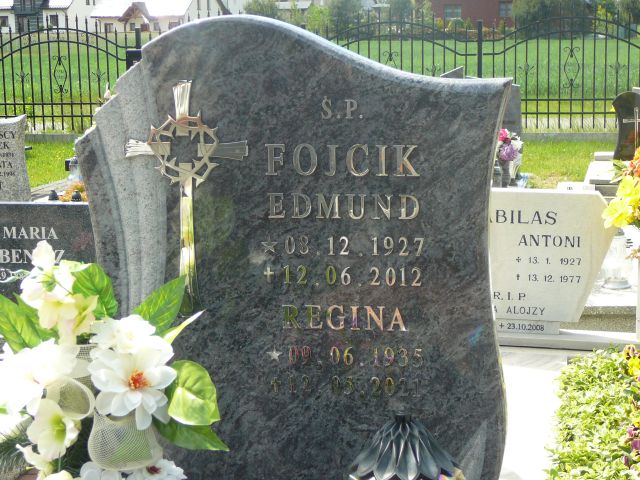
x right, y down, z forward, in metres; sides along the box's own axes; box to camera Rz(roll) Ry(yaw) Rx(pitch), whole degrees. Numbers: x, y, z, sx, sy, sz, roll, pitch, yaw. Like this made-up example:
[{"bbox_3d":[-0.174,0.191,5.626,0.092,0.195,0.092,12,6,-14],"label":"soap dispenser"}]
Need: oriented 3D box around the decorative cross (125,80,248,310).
[{"bbox_3d":[-0.226,-0.071,2.244,0.218,0.400,0.020,1,10,11],"label":"decorative cross"}]

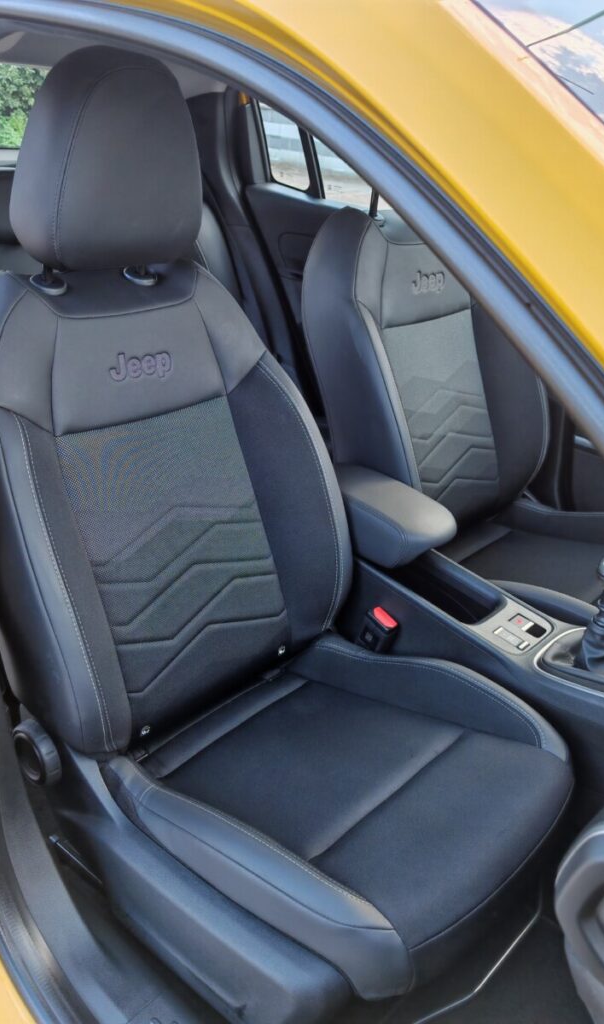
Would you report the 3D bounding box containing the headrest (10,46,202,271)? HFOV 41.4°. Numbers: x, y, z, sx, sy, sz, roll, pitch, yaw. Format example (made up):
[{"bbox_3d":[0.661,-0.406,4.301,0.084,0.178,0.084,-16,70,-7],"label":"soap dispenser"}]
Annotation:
[{"bbox_3d":[-0.232,-0.423,0.966,0.115,0.235,0.247,27,34,37],"label":"headrest"}]

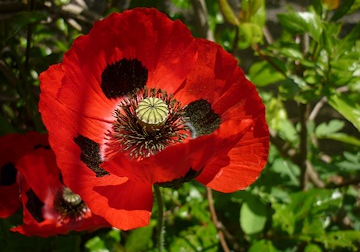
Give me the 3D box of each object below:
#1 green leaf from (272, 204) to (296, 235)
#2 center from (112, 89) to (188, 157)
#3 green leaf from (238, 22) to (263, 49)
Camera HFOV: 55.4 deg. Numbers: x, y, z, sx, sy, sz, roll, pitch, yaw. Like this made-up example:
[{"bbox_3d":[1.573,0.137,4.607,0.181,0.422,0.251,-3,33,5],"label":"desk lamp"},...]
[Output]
[{"bbox_3d":[0.152,0.136,0.500,0.034,0.043,0.018,3,17,11],"label":"green leaf"},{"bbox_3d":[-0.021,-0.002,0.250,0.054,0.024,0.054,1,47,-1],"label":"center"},{"bbox_3d":[0.103,-0.131,0.500,0.034,0.037,0.018,2,16,6],"label":"green leaf"}]

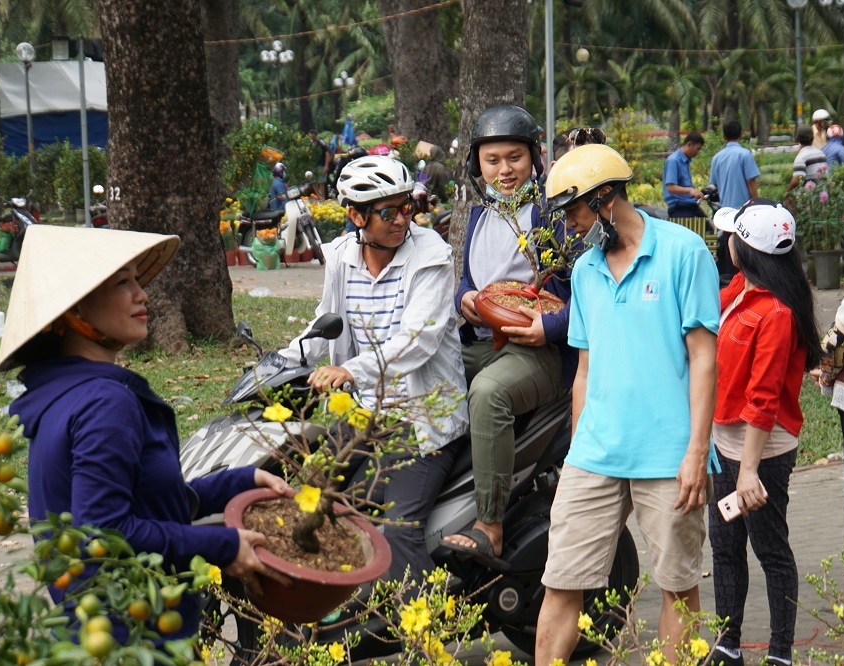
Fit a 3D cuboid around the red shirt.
[{"bbox_3d":[1.078,0.069,8.050,0.270,0.520,0.410,-3,5,-27],"label":"red shirt"}]

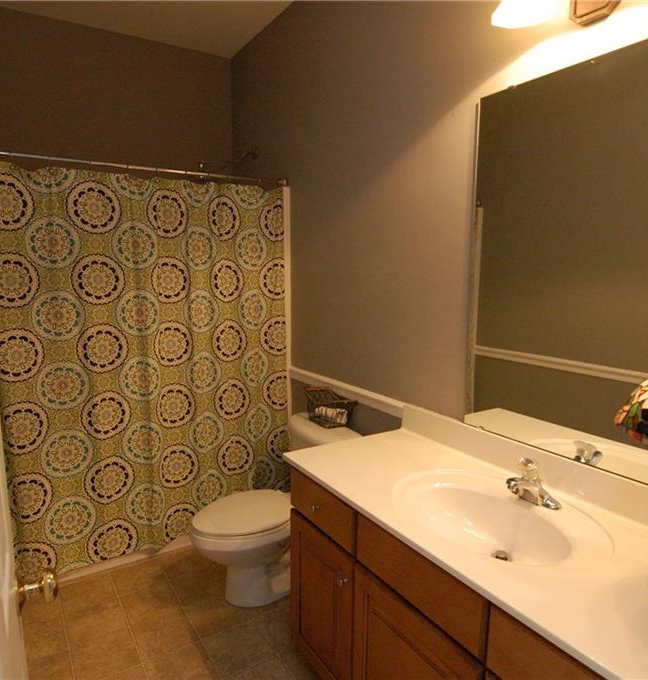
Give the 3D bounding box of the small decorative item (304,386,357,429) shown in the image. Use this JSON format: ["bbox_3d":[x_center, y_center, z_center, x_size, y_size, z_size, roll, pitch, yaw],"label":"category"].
[{"bbox_3d":[0.004,0.335,2.229,0.170,0.140,0.220,-5,9,-34],"label":"small decorative item"}]

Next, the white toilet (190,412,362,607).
[{"bbox_3d":[-0.225,0.781,2.116,0.745,0.690,0.420,-5,9,-34],"label":"white toilet"}]

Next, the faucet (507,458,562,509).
[{"bbox_3d":[0.570,0.401,1.300,0.165,0.128,0.160,-5,9,-34],"label":"faucet"}]

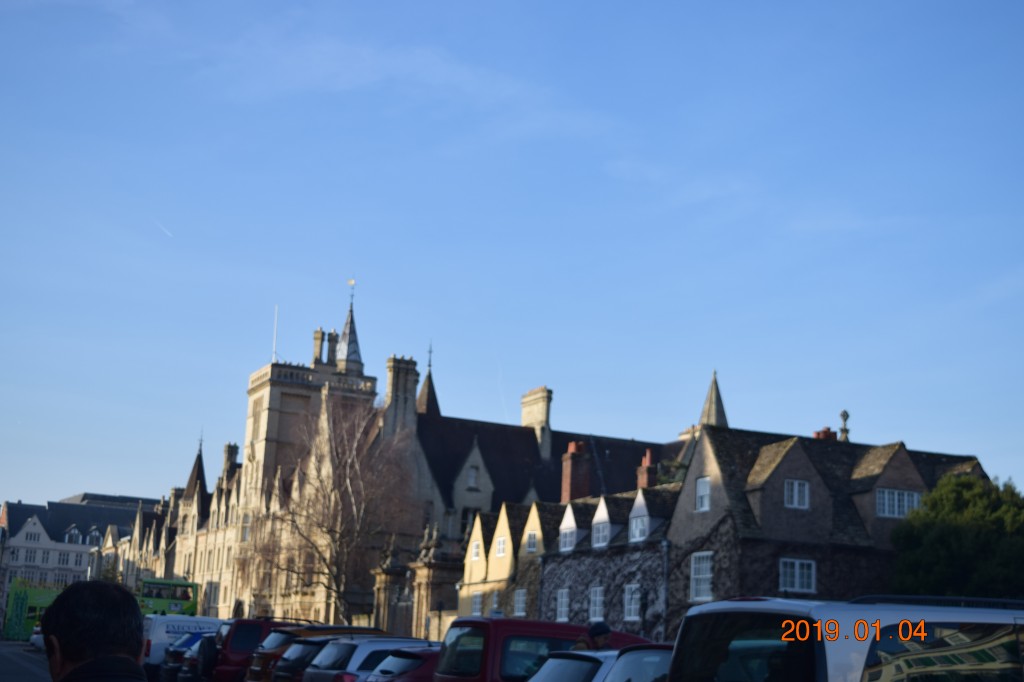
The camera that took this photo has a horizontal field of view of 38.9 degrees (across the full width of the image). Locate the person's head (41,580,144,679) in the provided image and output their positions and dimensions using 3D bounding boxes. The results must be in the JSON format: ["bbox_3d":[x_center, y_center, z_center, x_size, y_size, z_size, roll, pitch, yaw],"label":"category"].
[{"bbox_3d":[-0.814,0.582,2.820,0.180,0.235,0.215,8,-13,-25],"label":"person's head"}]

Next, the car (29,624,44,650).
[{"bbox_3d":[-23.810,15.926,77.500,4.200,1.450,1.780,10,-14,-31],"label":"car"}]

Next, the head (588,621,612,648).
[{"bbox_3d":[0.830,2.757,13.600,0.230,0.260,0.190,1,-12,10],"label":"head"}]

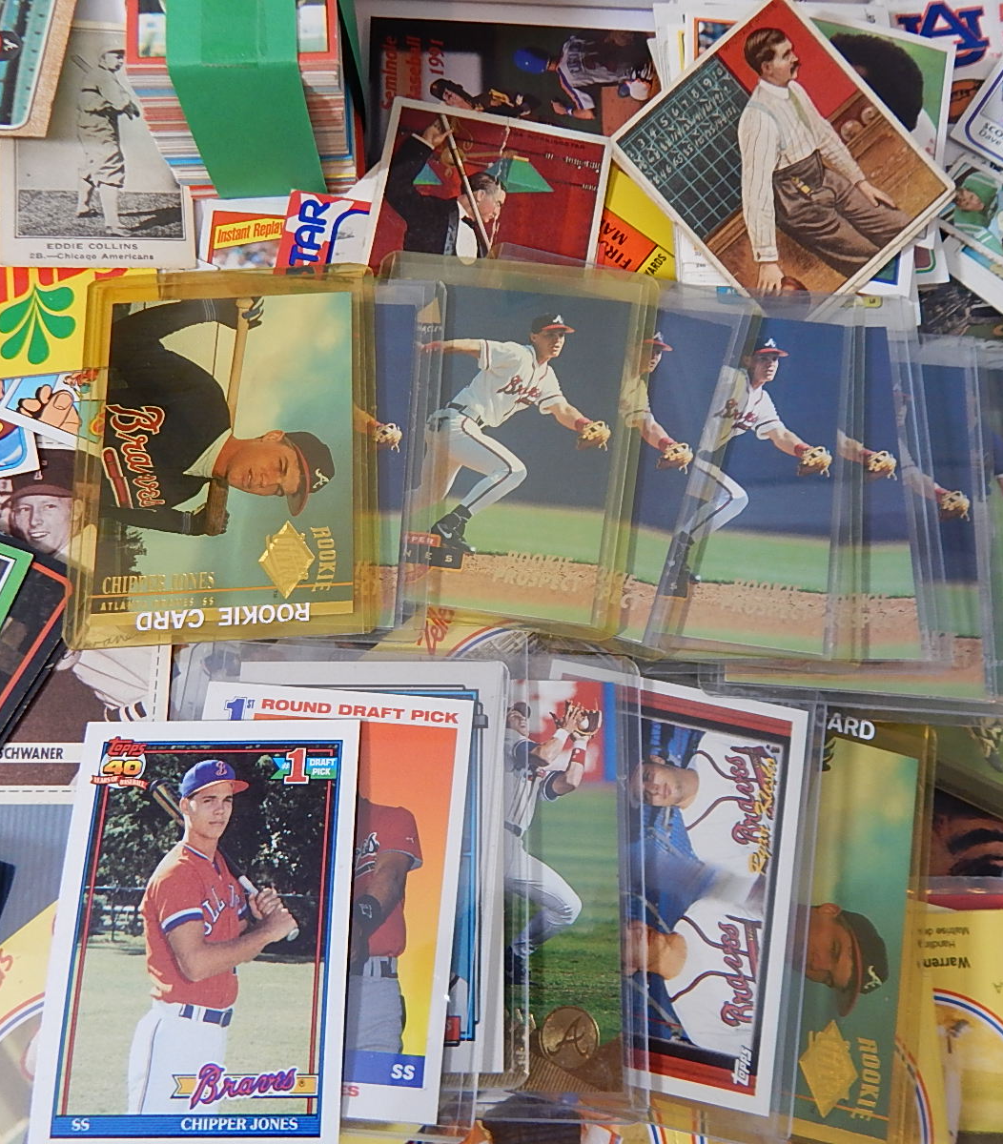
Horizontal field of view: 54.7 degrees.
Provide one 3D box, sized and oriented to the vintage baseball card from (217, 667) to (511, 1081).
[{"bbox_3d":[-0.031,0.063,0.219,0.064,0.001,0.089,0,69,0],"label":"vintage baseball card"}]

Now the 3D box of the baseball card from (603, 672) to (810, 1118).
[{"bbox_3d":[0.035,0.069,0.223,0.064,0.002,0.089,11,69,4],"label":"baseball card"}]

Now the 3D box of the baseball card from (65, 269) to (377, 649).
[{"bbox_3d":[-0.071,-0.033,0.249,0.076,0.003,0.102,-3,73,-2],"label":"baseball card"}]

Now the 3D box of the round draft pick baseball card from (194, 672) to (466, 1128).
[{"bbox_3d":[-0.042,0.070,0.217,0.064,0.002,0.089,4,72,3],"label":"round draft pick baseball card"}]

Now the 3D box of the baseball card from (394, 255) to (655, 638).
[{"bbox_3d":[-0.003,-0.036,0.249,0.076,0.003,0.102,8,73,6],"label":"baseball card"}]

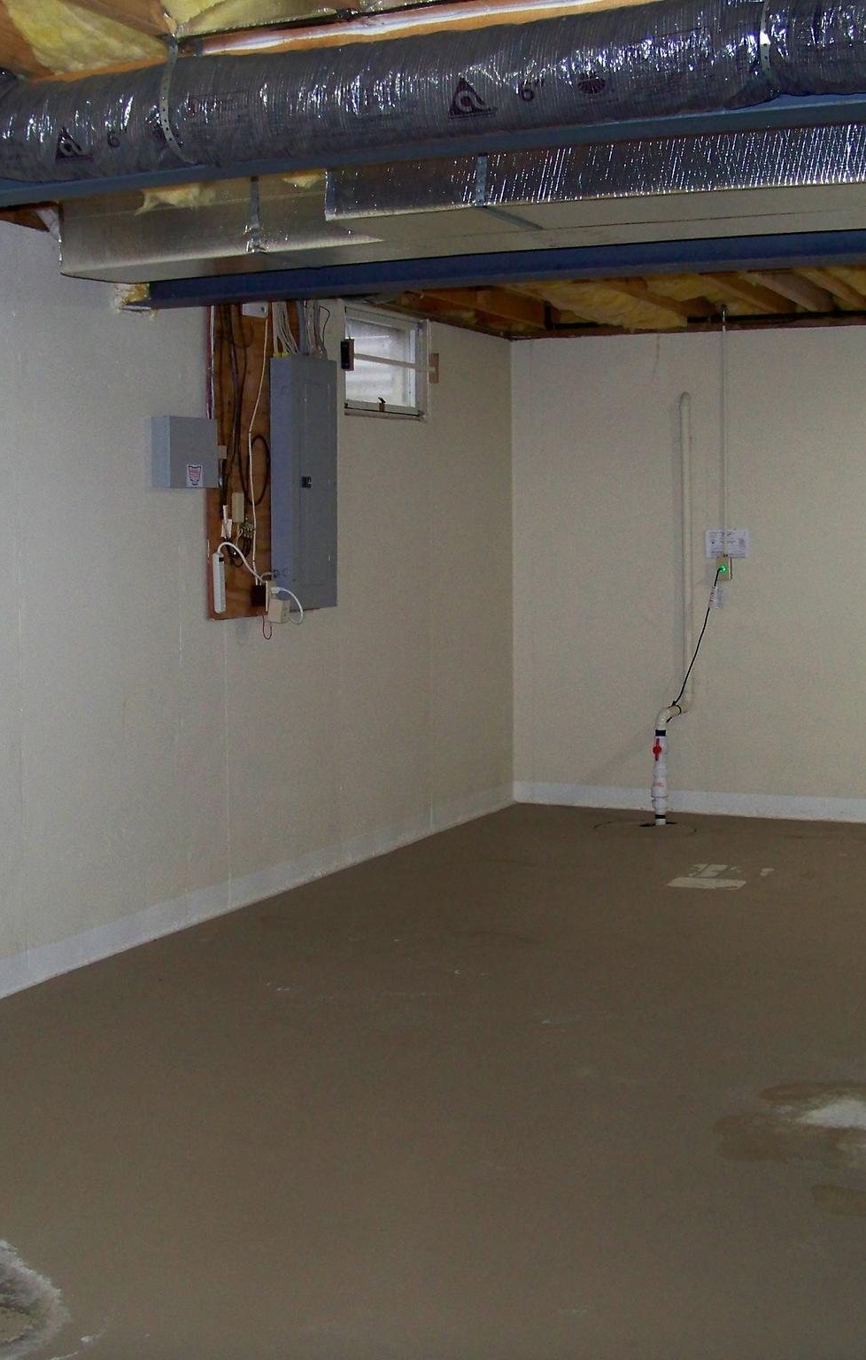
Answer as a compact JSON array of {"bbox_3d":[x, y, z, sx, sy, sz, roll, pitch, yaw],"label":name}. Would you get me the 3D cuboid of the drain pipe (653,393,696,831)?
[{"bbox_3d":[1.127,-0.347,8.089,0.088,2.028,0.411,2,5,24],"label":"drain pipe"}]

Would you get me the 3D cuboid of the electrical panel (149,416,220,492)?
[{"bbox_3d":[-0.835,-0.763,5.828,0.078,0.237,0.291,2,5,24],"label":"electrical panel"}]

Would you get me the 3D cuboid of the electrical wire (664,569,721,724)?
[{"bbox_3d":[1.212,-0.161,8.067,0.212,0.712,0.301,2,5,24],"label":"electrical wire"}]

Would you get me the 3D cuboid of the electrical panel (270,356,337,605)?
[{"bbox_3d":[-0.489,-0.744,6.573,0.104,0.943,0.362,2,5,24],"label":"electrical panel"}]

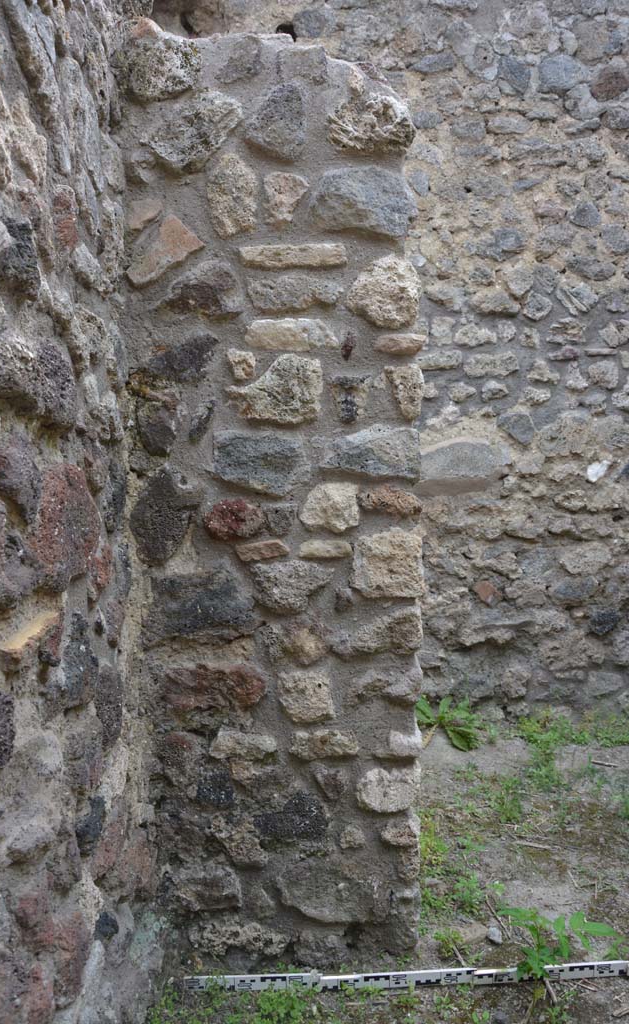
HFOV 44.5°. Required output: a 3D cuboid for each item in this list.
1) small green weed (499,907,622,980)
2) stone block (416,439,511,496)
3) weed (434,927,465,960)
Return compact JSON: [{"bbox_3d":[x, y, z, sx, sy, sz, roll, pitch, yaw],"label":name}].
[{"bbox_3d":[0.488,0.856,1.523,0.225,0.120,0.160,0,4,0],"label":"small green weed"},{"bbox_3d":[0.586,-0.178,3.060,0.378,0.228,0.190,0,4,0],"label":"stone block"},{"bbox_3d":[0.282,0.902,1.605,0.065,0.050,0.060,-1,5,-2],"label":"weed"}]

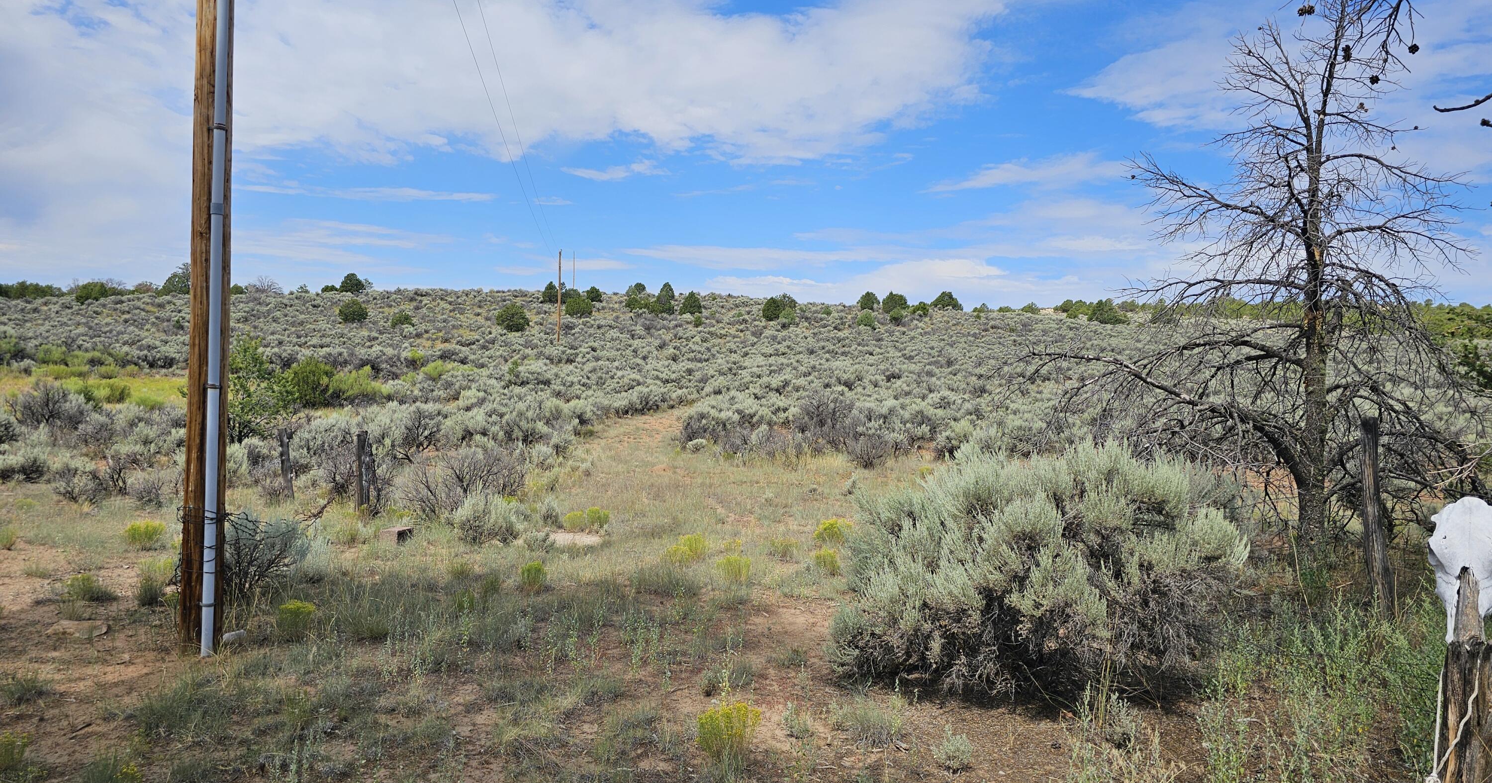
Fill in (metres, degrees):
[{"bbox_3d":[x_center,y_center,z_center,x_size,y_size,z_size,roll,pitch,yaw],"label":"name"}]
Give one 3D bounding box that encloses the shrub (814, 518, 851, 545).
[{"bbox_3d":[0.908,1.463,10.366,0.370,0.270,0.330,1,1,0],"label":"shrub"}]

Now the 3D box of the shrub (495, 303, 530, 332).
[{"bbox_3d":[-22.500,-7.037,96.037,3.299,3.200,3.299,1,1,-13],"label":"shrub"}]

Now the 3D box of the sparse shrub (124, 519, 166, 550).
[{"bbox_3d":[-5.388,1.273,8.893,0.322,0.257,0.290,1,1,-31],"label":"sparse shrub"}]

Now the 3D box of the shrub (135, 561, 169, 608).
[{"bbox_3d":[-4.045,1.306,6.763,0.198,0.299,0.178,1,1,-31],"label":"shrub"}]

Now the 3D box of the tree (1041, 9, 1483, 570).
[{"bbox_3d":[4.737,-0.924,8.982,3.600,5.100,3.500,1,1,0],"label":"tree"}]

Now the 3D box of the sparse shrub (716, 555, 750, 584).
[{"bbox_3d":[-0.106,1.471,8.203,0.280,0.230,0.250,1,1,0],"label":"sparse shrub"}]

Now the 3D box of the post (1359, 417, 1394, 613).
[{"bbox_3d":[4.468,0.895,7.017,0.140,1.420,0.130,-5,1,0],"label":"post"}]

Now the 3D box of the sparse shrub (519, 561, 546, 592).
[{"bbox_3d":[-1.675,1.450,7.783,0.210,0.230,0.200,1,1,0],"label":"sparse shrub"}]

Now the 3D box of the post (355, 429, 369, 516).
[{"bbox_3d":[-4.801,1.013,12.392,0.140,1.080,0.140,1,1,0],"label":"post"}]

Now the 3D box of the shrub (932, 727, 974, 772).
[{"bbox_3d":[0.871,1.497,4.162,0.170,0.170,0.160,1,1,0],"label":"shrub"}]

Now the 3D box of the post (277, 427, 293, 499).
[{"bbox_3d":[-5.898,0.918,12.700,0.140,0.948,0.140,-7,0,-25],"label":"post"}]

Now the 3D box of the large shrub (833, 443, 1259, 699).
[{"bbox_3d":[1.714,0.931,5.716,2.305,1.279,1.844,1,1,17],"label":"large shrub"}]

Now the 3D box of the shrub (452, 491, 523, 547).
[{"bbox_3d":[-2.665,1.318,10.281,0.730,0.530,0.620,1,1,0],"label":"shrub"}]

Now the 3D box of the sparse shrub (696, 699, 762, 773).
[{"bbox_3d":[-0.069,1.422,4.126,0.277,0.279,0.249,1,1,-1],"label":"sparse shrub"}]

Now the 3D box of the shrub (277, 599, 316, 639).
[{"bbox_3d":[-2.727,1.376,6.021,0.219,0.225,0.197,1,1,-24],"label":"shrub"}]

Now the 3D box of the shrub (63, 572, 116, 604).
[{"bbox_3d":[-4.564,1.348,6.891,0.311,0.193,0.280,1,1,-33],"label":"shrub"}]

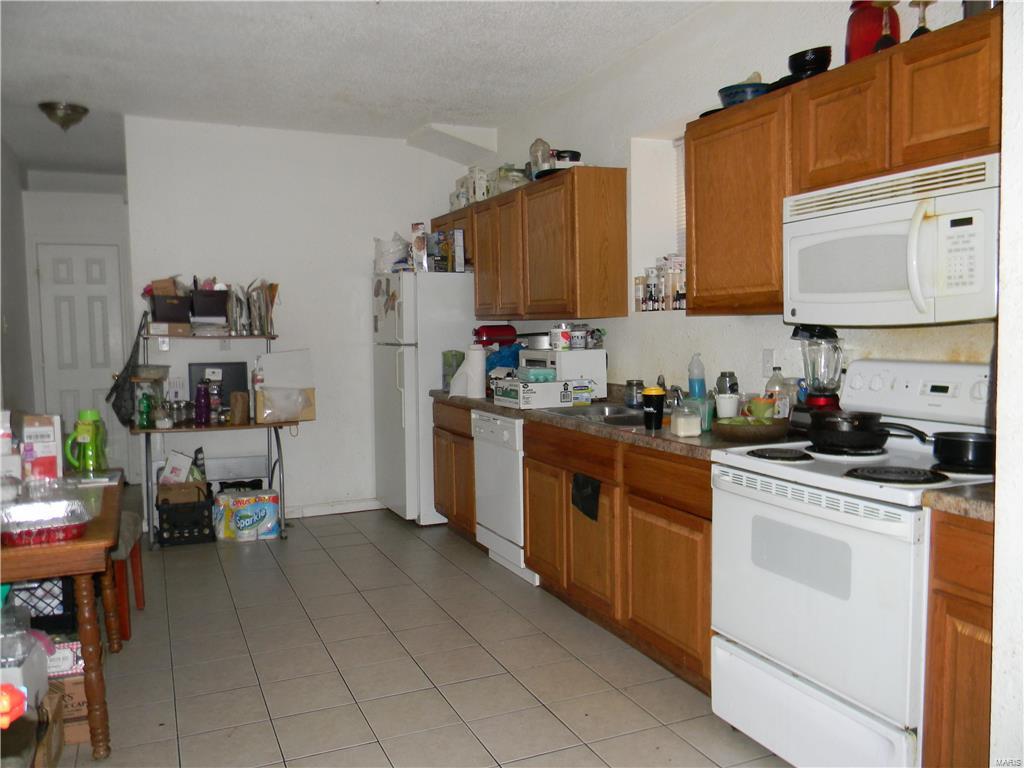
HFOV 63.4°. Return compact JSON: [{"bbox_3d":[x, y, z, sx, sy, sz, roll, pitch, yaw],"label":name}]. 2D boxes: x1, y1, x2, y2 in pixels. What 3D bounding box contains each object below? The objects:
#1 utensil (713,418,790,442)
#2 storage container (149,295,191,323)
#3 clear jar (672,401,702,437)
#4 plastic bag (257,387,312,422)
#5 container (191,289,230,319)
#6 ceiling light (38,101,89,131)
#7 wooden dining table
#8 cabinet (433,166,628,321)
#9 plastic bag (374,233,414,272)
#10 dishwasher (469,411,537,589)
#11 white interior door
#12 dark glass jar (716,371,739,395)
[{"bbox_3d":[0.866,0.158,2.987,0.280,0.075,0.280,-1,4,0],"label":"utensil"},{"bbox_3d":[-2.207,-0.484,5.346,0.235,0.170,0.250,-3,4,-29],"label":"storage container"},{"bbox_3d":[0.657,0.127,3.133,0.092,0.130,0.092,-3,5,-24],"label":"clear jar"},{"bbox_3d":[-1.425,0.126,5.172,0.330,0.210,0.170,-3,5,-24],"label":"plastic bag"},{"bbox_3d":[-1.996,-0.524,5.464,0.232,0.180,0.230,-3,4,-24],"label":"container"},{"bbox_3d":[-2.696,-1.609,4.998,0.295,0.150,0.295,-3,5,-24],"label":"ceiling light"},{"bbox_3d":[-1.776,0.789,2.861,0.800,0.720,1.320,-3,5,-24],"label":"wooden dining table"},{"bbox_3d":[0.008,-0.792,5.284,0.315,0.765,2.230,-3,5,-24],"label":"cabinet"},{"bbox_3d":[-0.832,-0.892,5.769,0.250,0.280,0.230,-3,5,-24],"label":"plastic bag"},{"bbox_3d":[0.182,0.598,4.593,0.600,0.855,0.620,-3,5,-24],"label":"dishwasher"},{"bbox_3d":[-3.533,-0.135,6.864,0.610,2.030,0.045,-3,5,-24],"label":"white interior door"},{"bbox_3d":[0.913,0.045,3.505,0.093,0.196,0.093,-3,5,-24],"label":"dark glass jar"}]

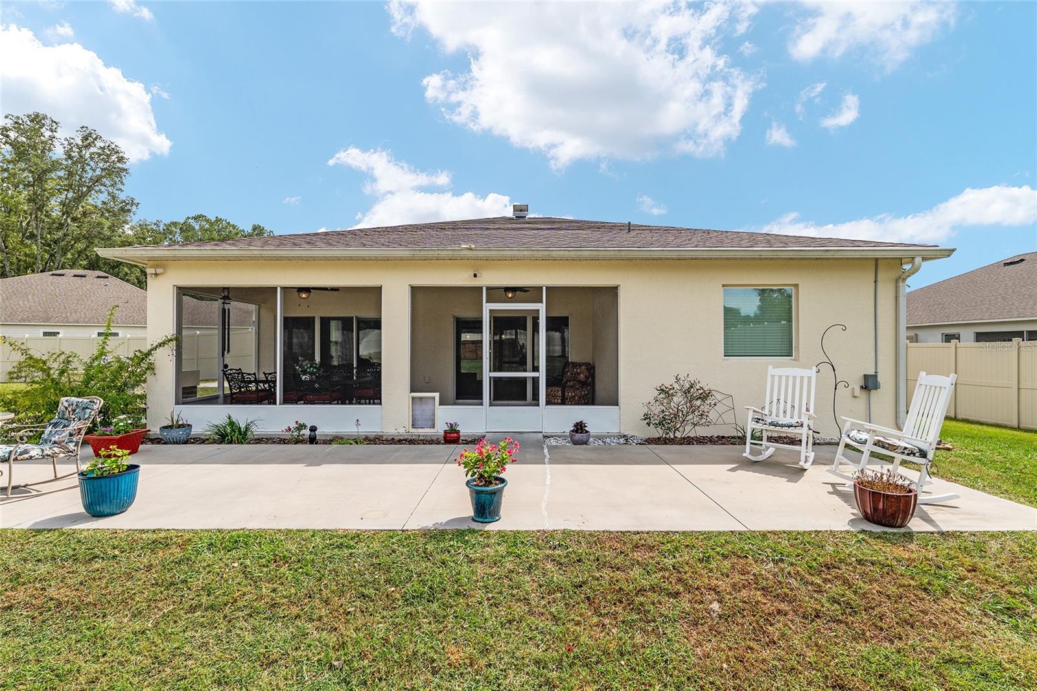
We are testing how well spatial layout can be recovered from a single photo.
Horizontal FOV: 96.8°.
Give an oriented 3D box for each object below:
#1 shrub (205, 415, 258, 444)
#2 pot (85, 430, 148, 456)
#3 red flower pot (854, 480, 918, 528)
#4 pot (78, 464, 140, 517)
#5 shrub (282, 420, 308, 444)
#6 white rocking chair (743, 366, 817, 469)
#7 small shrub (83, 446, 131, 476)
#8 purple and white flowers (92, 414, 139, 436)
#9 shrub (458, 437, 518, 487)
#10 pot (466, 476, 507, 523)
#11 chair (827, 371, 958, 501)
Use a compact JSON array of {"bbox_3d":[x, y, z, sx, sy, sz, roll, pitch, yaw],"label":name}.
[{"bbox_3d":[-4.270,1.225,6.850,0.680,0.390,0.540,0,0,0],"label":"shrub"},{"bbox_3d":[-5.220,1.275,6.010,0.470,0.290,0.470,0,0,0],"label":"pot"},{"bbox_3d":[2.968,1.277,3.724,0.405,0.285,0.405,0,0,0],"label":"red flower pot"},{"bbox_3d":[-3.490,1.242,3.940,0.405,0.355,0.405,0,0,0],"label":"pot"},{"bbox_3d":[-3.280,1.260,6.800,0.350,0.320,0.310,0,0,0],"label":"shrub"},{"bbox_3d":[3.148,0.837,5.484,0.890,1.165,0.650,0,0,-45],"label":"white rocking chair"},{"bbox_3d":[-3.500,0.972,3.930,0.300,0.235,0.290,0,0,0],"label":"small shrub"},{"bbox_3d":[-5.110,1.020,5.870,0.430,0.260,0.400,0,0,0],"label":"purple and white flowers"},{"bbox_3d":[-0.252,0.950,3.820,0.500,0.390,0.430,0,0,0],"label":"shrub"},{"bbox_3d":[-0.261,1.275,3.818,0.344,0.290,0.344,0,0,0],"label":"pot"},{"bbox_3d":[3.504,0.837,4.360,0.890,1.165,0.650,0,0,17],"label":"chair"}]

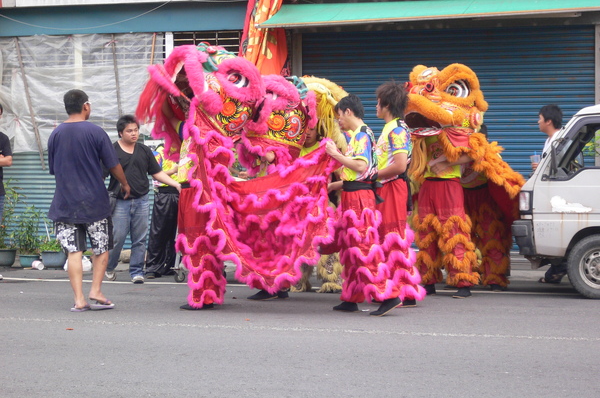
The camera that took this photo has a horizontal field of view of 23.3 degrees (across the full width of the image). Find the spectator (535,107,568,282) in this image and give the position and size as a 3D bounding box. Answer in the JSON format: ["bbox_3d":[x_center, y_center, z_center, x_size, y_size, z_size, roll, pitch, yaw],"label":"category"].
[{"bbox_3d":[2.444,-0.046,14.150,0.420,1.725,0.500,0,1,5],"label":"spectator"}]

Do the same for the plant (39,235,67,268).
[{"bbox_3d":[-2.760,0.591,16.300,0.310,0.375,0.300,0,1,0],"label":"plant"}]

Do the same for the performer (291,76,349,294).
[{"bbox_3d":[0.173,-0.126,12.900,0.700,1.918,0.650,0,1,-12],"label":"performer"}]

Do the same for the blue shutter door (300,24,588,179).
[{"bbox_3d":[1.648,-0.679,16.550,3.380,2.540,0.100,0,1,18],"label":"blue shutter door"}]

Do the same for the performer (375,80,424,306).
[{"bbox_3d":[0.785,-0.036,11.600,0.500,1.770,0.580,0,1,21],"label":"performer"}]

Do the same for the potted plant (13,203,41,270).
[{"bbox_3d":[-3.064,0.422,16.400,0.330,0.698,0.320,0,1,0],"label":"potted plant"}]

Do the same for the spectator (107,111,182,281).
[{"bbox_3d":[-1.537,-0.002,14.300,0.680,1.655,0.420,0,1,-9],"label":"spectator"}]

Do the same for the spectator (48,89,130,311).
[{"bbox_3d":[-1.648,0.004,11.400,0.580,1.723,0.420,1,1,36],"label":"spectator"}]

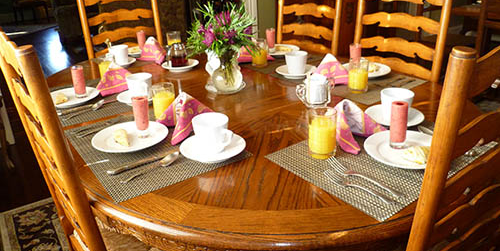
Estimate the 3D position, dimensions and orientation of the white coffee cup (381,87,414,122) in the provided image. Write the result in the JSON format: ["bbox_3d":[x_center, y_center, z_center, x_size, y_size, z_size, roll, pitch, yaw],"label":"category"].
[{"bbox_3d":[0.409,-0.055,1.120,0.088,0.080,0.108,11,28,27],"label":"white coffee cup"}]

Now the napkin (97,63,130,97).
[{"bbox_3d":[-0.501,-0.194,1.544,0.190,0.108,0.155,-23,31,-37],"label":"napkin"}]

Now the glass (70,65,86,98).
[{"bbox_3d":[-0.606,-0.156,1.433,0.050,0.106,0.050,-3,24,0],"label":"glass"}]

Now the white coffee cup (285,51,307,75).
[{"bbox_3d":[0.177,-0.247,1.591,0.090,0.074,0.115,-18,28,-30],"label":"white coffee cup"}]

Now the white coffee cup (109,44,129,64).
[{"bbox_3d":[-0.595,-0.322,1.851,0.115,0.074,0.090,-18,28,-31],"label":"white coffee cup"}]

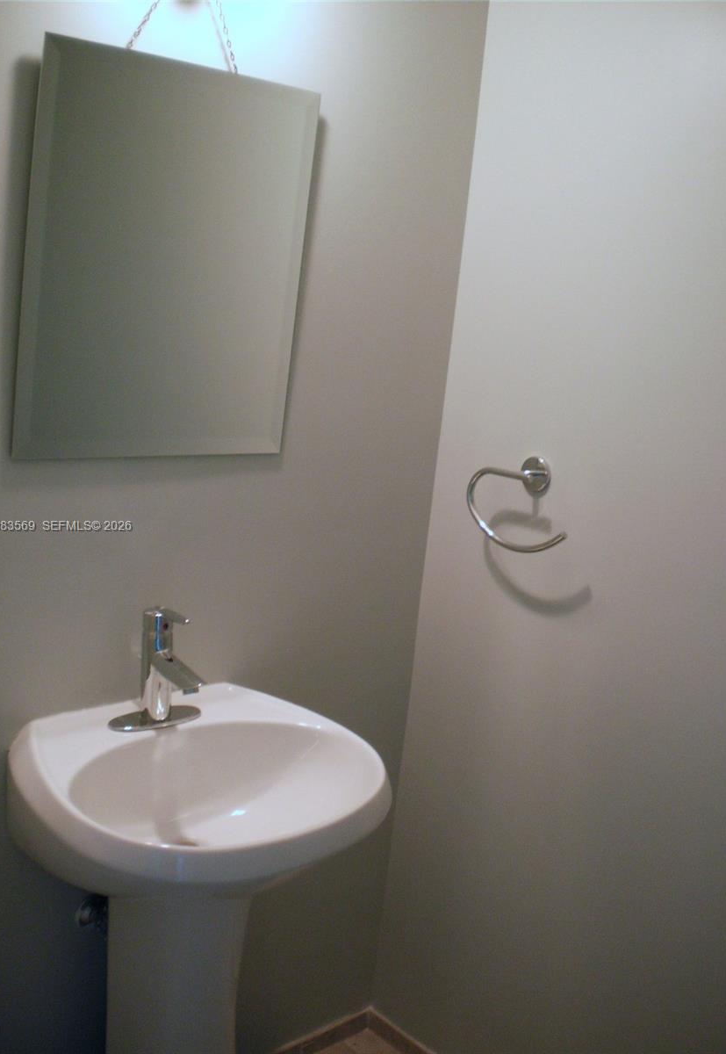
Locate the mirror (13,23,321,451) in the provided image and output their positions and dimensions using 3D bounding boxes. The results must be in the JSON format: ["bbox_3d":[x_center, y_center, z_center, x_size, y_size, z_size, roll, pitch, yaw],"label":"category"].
[{"bbox_3d":[-0.267,-0.367,1.512,0.445,0.549,0.018,-5,20,-41],"label":"mirror"}]

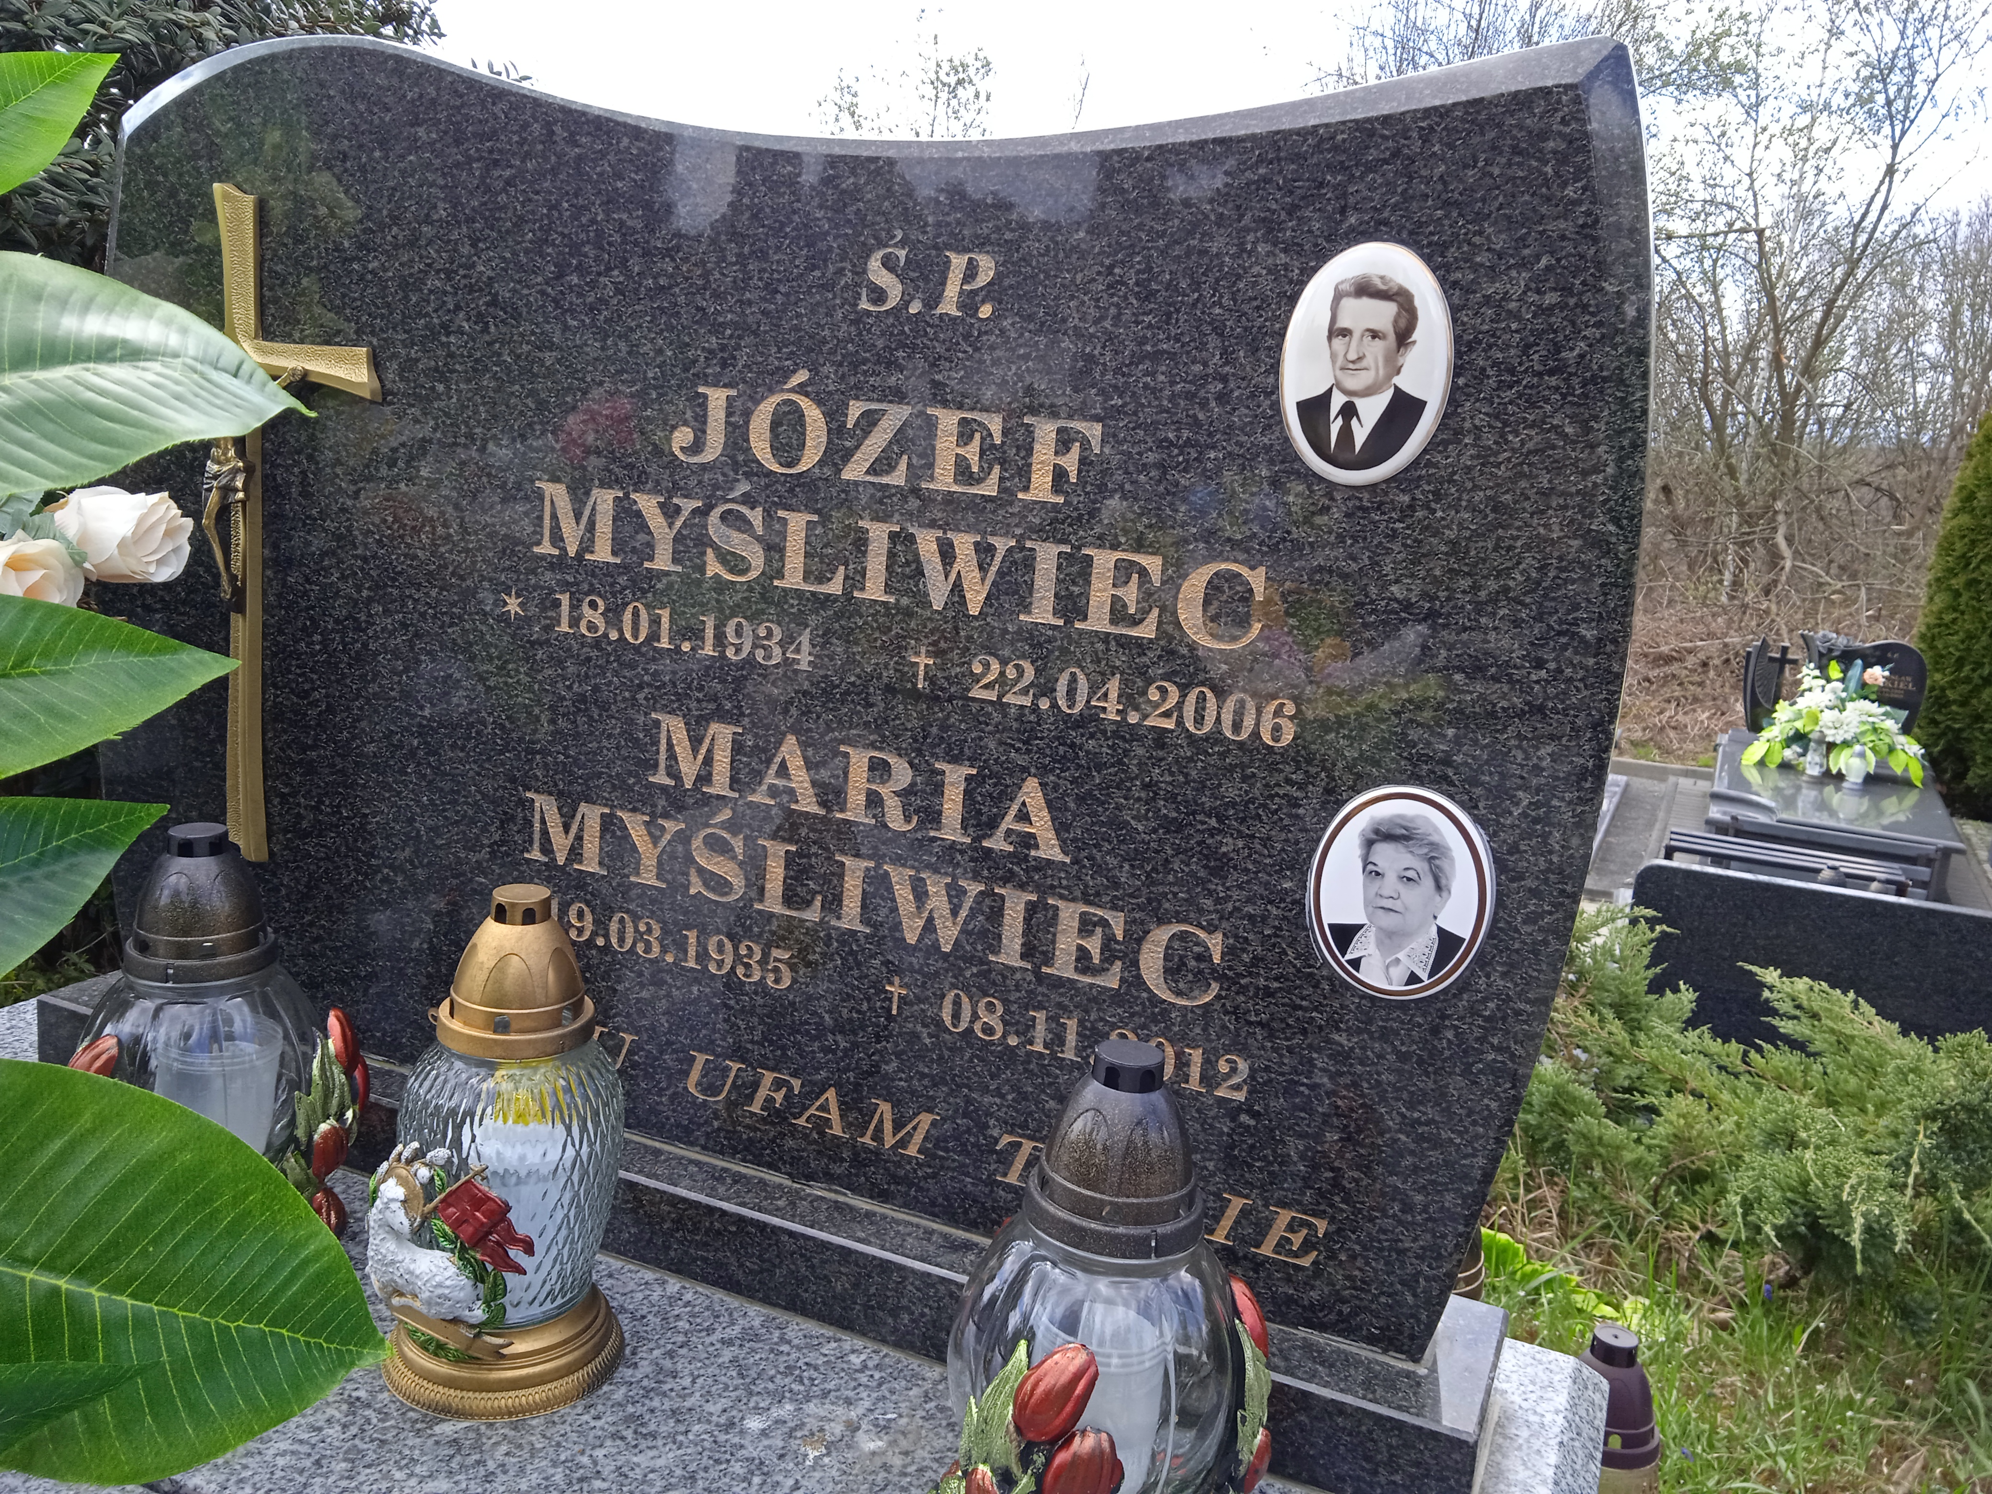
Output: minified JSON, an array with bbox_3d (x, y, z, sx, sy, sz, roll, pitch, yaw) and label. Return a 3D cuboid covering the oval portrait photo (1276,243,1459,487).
[{"bbox_3d":[0.192,-0.198,0.836,0.088,0.124,0.010,10,12,21],"label":"oval portrait photo"}]

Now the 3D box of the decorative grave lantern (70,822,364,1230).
[{"bbox_3d":[-0.481,0.184,0.974,0.184,0.278,0.182,10,13,21],"label":"decorative grave lantern"}]

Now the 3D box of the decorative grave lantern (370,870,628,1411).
[{"bbox_3d":[-0.276,0.217,0.906,0.138,0.279,0.150,5,12,-1],"label":"decorative grave lantern"}]

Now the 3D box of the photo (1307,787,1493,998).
[{"bbox_3d":[0.218,0.080,0.870,0.095,0.117,0.010,10,12,21],"label":"photo"}]

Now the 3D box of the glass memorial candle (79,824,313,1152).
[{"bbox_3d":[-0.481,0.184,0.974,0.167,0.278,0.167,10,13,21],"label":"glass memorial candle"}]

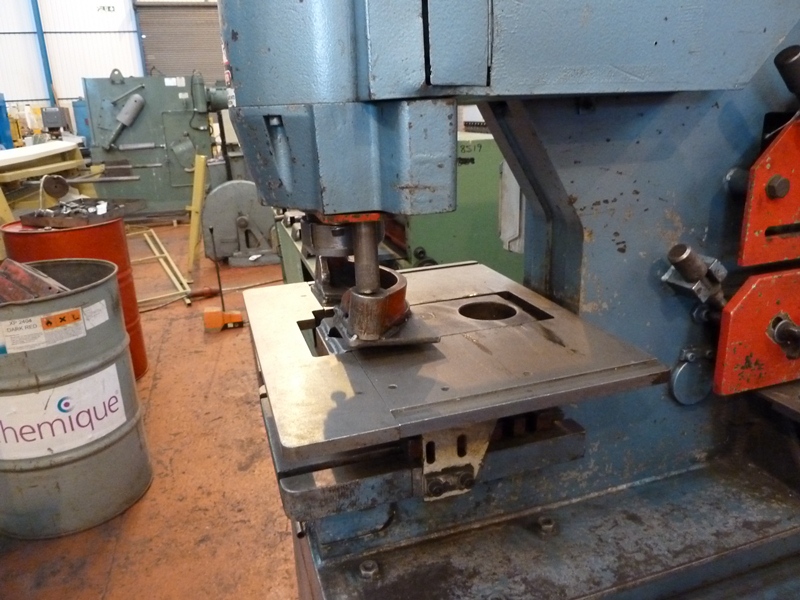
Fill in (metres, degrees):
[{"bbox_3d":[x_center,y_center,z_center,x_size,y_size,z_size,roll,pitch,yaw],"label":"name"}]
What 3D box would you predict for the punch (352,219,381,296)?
[{"bbox_3d":[-0.062,-0.082,1.073,0.045,0.137,0.045,-1,18,0],"label":"punch"}]

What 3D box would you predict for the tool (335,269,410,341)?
[{"bbox_3d":[-0.049,0.002,1.169,0.151,0.084,0.210,-8,19,-20],"label":"tool"}]

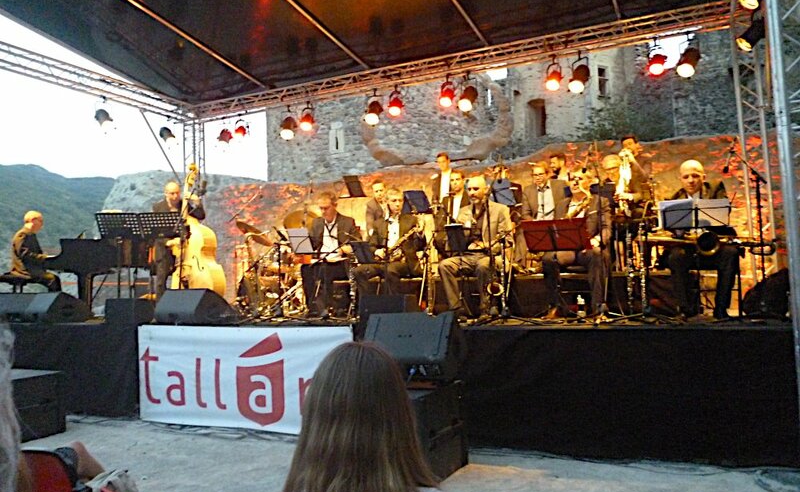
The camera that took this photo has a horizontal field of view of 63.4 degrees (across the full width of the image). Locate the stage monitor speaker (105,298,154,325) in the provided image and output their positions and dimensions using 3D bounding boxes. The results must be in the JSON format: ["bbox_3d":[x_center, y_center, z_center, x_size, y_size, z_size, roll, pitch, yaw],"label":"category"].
[{"bbox_3d":[-2.863,0.698,6.900,0.540,0.280,0.430,-2,-4,5],"label":"stage monitor speaker"}]

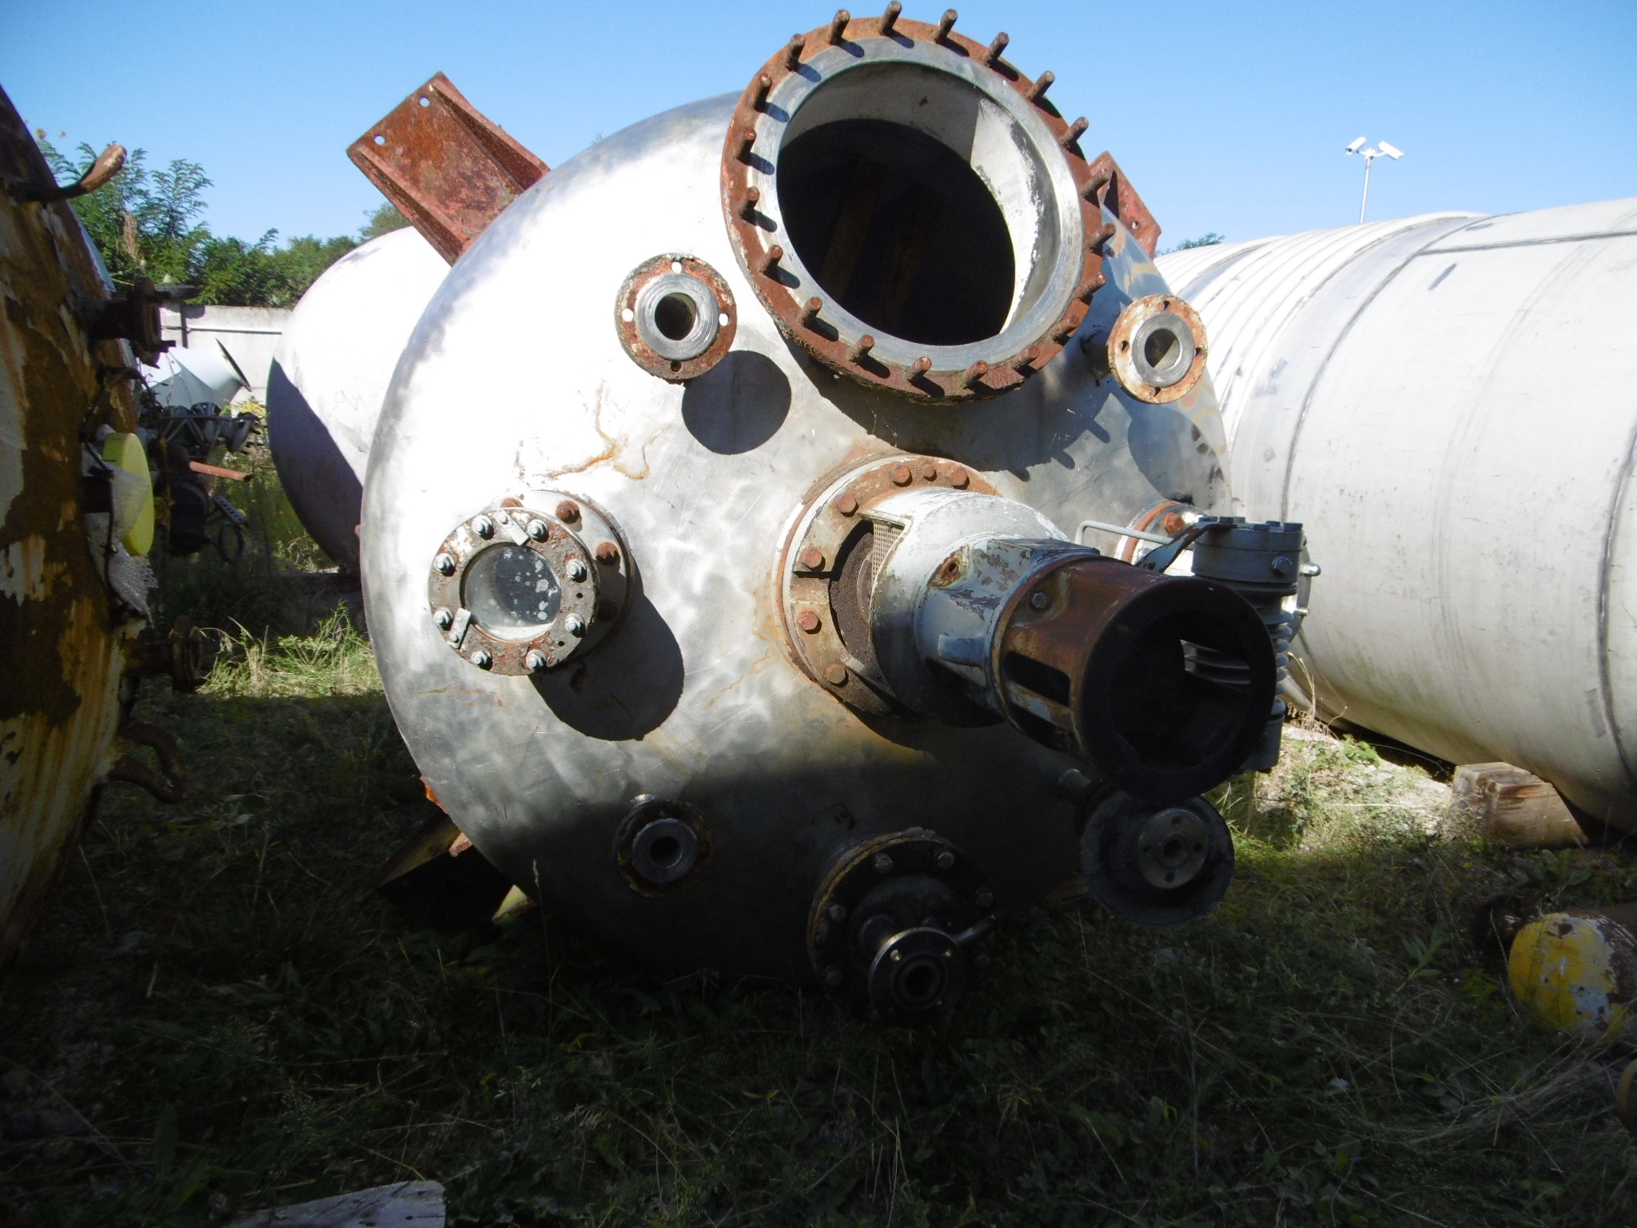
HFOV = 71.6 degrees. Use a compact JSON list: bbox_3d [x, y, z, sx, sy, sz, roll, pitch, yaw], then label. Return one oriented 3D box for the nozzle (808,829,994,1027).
[{"bbox_3d":[0.174,0.579,1.976,0.340,0.340,0.310,-1,9,-16],"label":"nozzle"}]

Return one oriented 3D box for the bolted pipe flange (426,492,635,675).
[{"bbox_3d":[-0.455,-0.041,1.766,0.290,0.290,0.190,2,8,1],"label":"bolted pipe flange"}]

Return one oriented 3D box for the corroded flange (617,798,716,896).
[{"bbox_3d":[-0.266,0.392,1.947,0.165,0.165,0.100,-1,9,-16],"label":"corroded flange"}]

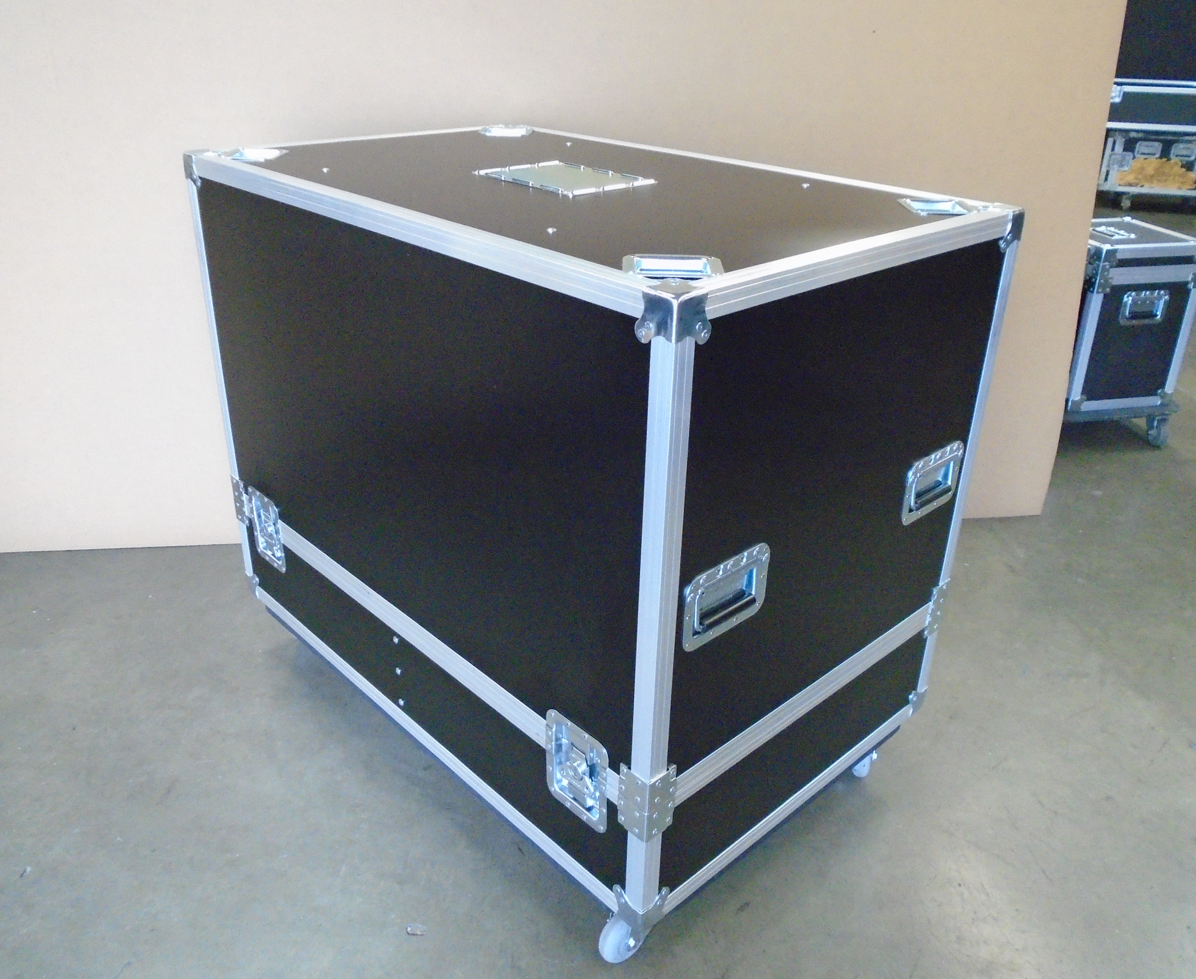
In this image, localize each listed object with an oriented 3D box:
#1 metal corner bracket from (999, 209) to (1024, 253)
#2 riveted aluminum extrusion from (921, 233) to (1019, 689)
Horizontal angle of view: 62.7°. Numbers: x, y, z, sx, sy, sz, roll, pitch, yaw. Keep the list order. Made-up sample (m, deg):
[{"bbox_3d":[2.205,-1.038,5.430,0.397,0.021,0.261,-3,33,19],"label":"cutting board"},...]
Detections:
[{"bbox_3d":[0.571,-0.373,1.400,0.055,0.055,0.055,-22,35,-38],"label":"metal corner bracket"},{"bbox_3d":[0.578,-0.002,1.586,0.032,0.832,0.032,-22,35,-38],"label":"riveted aluminum extrusion"}]

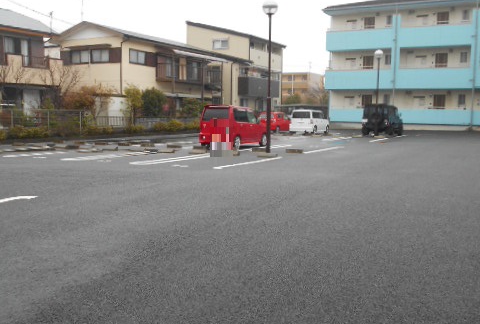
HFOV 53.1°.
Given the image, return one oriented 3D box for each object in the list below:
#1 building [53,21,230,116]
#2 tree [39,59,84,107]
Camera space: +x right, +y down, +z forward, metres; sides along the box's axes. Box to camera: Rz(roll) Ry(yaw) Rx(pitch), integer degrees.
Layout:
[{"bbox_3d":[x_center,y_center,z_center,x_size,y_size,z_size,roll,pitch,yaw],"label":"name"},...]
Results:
[{"bbox_3d":[-6.282,-5.946,36.493,6.200,7.000,14.100,4,7,27],"label":"building"},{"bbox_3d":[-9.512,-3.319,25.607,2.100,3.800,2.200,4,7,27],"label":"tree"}]

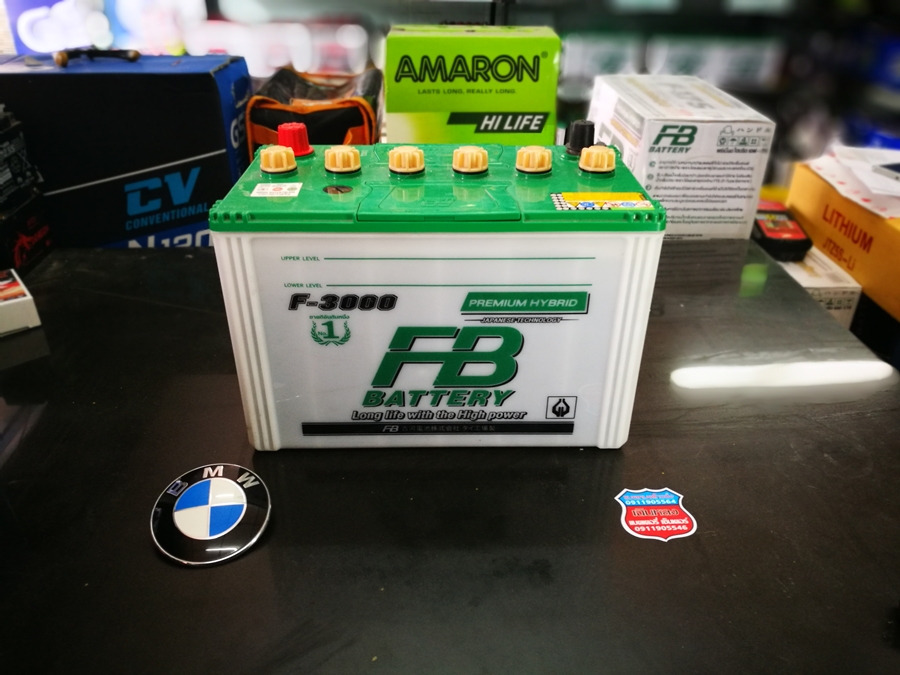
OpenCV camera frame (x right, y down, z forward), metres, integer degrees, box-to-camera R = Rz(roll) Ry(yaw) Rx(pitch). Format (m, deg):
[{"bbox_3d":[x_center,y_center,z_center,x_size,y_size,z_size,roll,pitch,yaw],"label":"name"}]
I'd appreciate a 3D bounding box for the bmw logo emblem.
[{"bbox_3d":[-0.168,0.125,0.496,0.080,0.008,0.080,-3,44,-14],"label":"bmw logo emblem"}]

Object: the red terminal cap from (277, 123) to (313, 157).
[{"bbox_3d":[-0.128,-0.165,0.581,0.030,0.022,0.030,0,30,-1],"label":"red terminal cap"}]

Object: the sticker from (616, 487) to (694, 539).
[{"bbox_3d":[0.148,0.127,0.505,0.053,0.001,0.055,0,30,-1],"label":"sticker"}]

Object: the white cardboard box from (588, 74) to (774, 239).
[{"bbox_3d":[0.346,-0.273,1.140,0.176,0.230,0.316,0,30,-2],"label":"white cardboard box"}]

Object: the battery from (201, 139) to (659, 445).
[{"bbox_3d":[-0.009,-0.042,0.586,0.305,0.209,0.171,0,30,-1],"label":"battery"}]

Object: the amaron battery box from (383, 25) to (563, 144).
[{"bbox_3d":[0.033,-0.348,1.083,0.242,0.228,0.135,0,30,0],"label":"amaron battery box"}]

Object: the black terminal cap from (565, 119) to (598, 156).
[{"bbox_3d":[0.111,-0.168,0.586,0.027,0.025,0.027,0,30,0],"label":"black terminal cap"}]

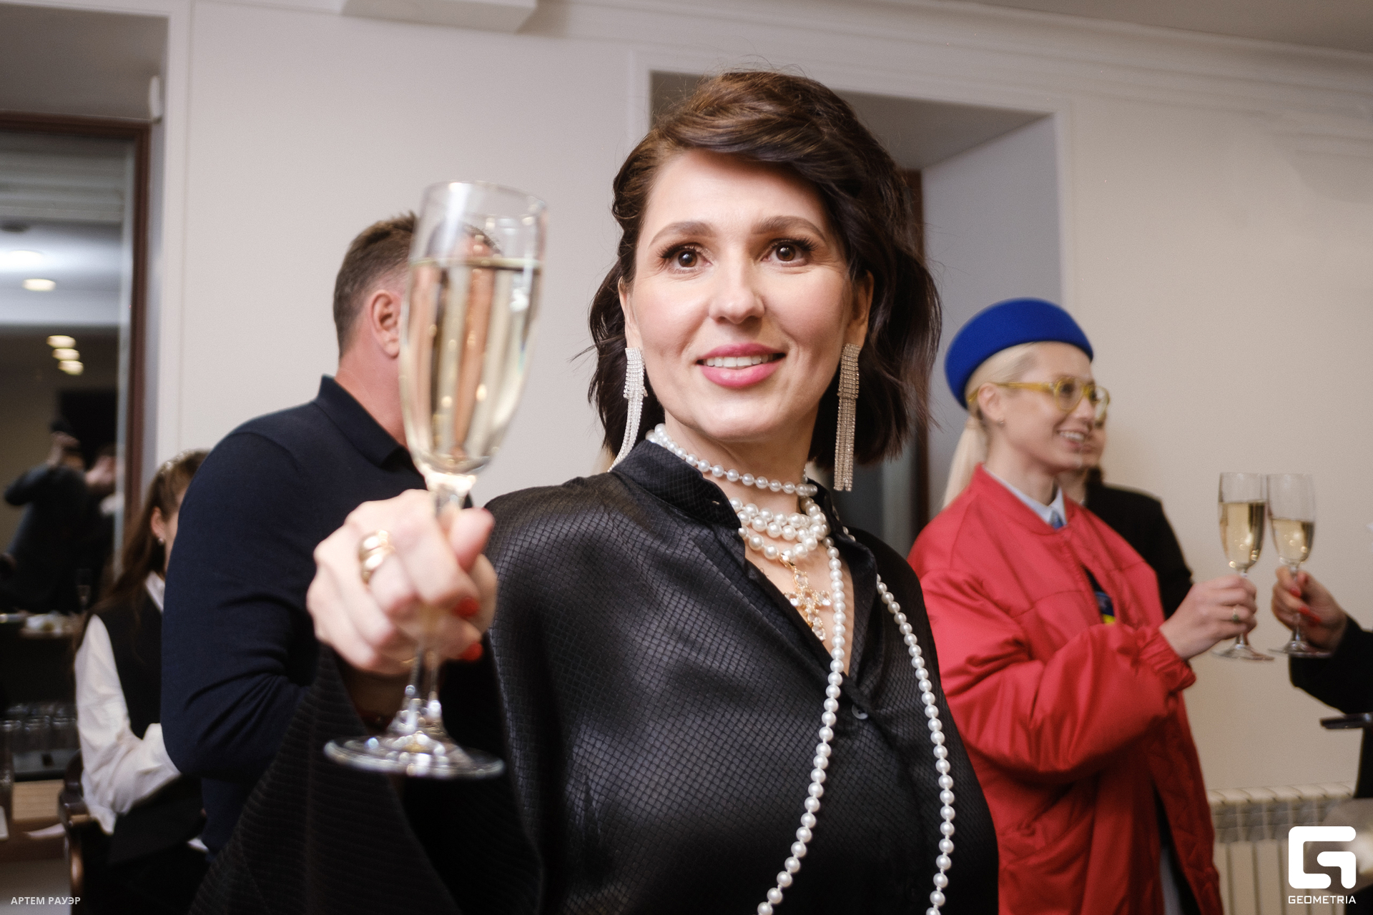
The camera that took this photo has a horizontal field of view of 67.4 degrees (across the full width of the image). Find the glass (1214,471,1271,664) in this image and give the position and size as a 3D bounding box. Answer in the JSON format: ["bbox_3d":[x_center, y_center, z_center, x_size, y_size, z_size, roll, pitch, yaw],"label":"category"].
[{"bbox_3d":[0.666,0.128,1.230,0.065,0.216,0.065,3,-5,0],"label":"glass"}]

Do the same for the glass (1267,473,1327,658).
[{"bbox_3d":[0.728,0.127,1.230,0.065,0.213,0.065,0,-5,0],"label":"glass"}]

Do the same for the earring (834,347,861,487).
[{"bbox_3d":[0.107,-0.027,0.680,0.015,0.098,0.007,6,-5,-20],"label":"earring"}]

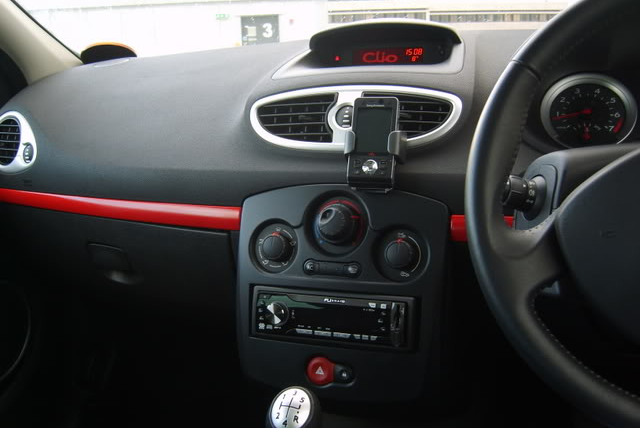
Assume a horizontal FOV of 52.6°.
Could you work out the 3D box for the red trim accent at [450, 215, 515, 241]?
[{"bbox_3d":[0.171,0.015,0.682,0.068,0.028,0.018,2,1,20],"label":"red trim accent"}]

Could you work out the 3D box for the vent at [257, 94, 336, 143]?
[{"bbox_3d":[-0.028,-0.114,0.775,0.097,0.055,0.032,2,-11,20],"label":"vent"}]

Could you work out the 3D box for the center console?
[{"bbox_3d":[0.024,0.080,0.720,0.232,0.217,0.070,2,1,20],"label":"center console"}]

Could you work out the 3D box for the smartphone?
[{"bbox_3d":[0.058,-0.078,0.712,0.050,0.099,0.013,2,-8,18],"label":"smartphone"}]

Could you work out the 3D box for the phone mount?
[{"bbox_3d":[0.061,-0.058,0.715,0.060,0.066,0.036,2,-8,18],"label":"phone mount"}]

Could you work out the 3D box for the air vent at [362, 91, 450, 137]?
[{"bbox_3d":[0.099,-0.111,0.725,0.097,0.055,0.032,2,-11,20],"label":"air vent"}]

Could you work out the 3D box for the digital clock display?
[{"bbox_3d":[0.092,-0.213,0.870,0.097,0.023,0.012,2,1,20],"label":"digital clock display"}]

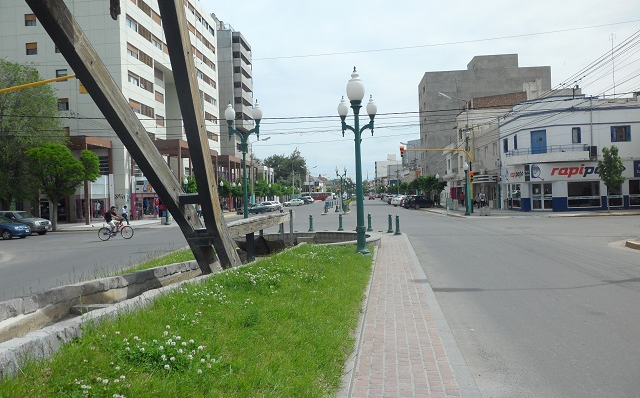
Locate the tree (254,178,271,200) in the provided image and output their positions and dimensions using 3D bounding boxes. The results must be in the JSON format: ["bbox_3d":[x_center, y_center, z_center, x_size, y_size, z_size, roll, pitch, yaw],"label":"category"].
[{"bbox_3d":[-8.943,-0.790,77.413,2.480,5.090,2.480,-2,0,5],"label":"tree"}]

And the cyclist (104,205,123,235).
[{"bbox_3d":[-9.775,1.122,23.796,1.020,1.560,0.520,-2,0,-37],"label":"cyclist"}]

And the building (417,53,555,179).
[{"bbox_3d":[32.676,-13.480,100.882,23.150,27.840,11.950,-2,0,5],"label":"building"}]

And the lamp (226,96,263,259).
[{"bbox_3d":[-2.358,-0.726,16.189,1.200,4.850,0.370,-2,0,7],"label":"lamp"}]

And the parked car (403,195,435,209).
[{"bbox_3d":[11.626,0.391,57.996,4.150,1.530,1.750,-2,0,-40],"label":"parked car"}]

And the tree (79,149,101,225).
[{"bbox_3d":[-19.221,-0.964,41.150,2.140,6.230,2.140,-2,0,5],"label":"tree"}]

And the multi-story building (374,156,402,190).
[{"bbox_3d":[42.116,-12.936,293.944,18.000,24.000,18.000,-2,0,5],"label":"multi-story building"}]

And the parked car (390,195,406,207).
[{"bbox_3d":[11.776,0.349,68.996,4.250,1.500,1.750,-2,0,-41],"label":"parked car"}]

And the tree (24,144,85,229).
[{"bbox_3d":[-17.819,-0.799,33.520,3.900,5.860,3.900,-2,0,5],"label":"tree"}]

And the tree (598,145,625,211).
[{"bbox_3d":[21.116,-1.470,36.269,1.890,4.850,1.890,-2,0,5],"label":"tree"}]

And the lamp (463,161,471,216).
[{"bbox_3d":[11.324,-0.814,38.528,0.420,4.120,0.420,-2,0,5],"label":"lamp"}]

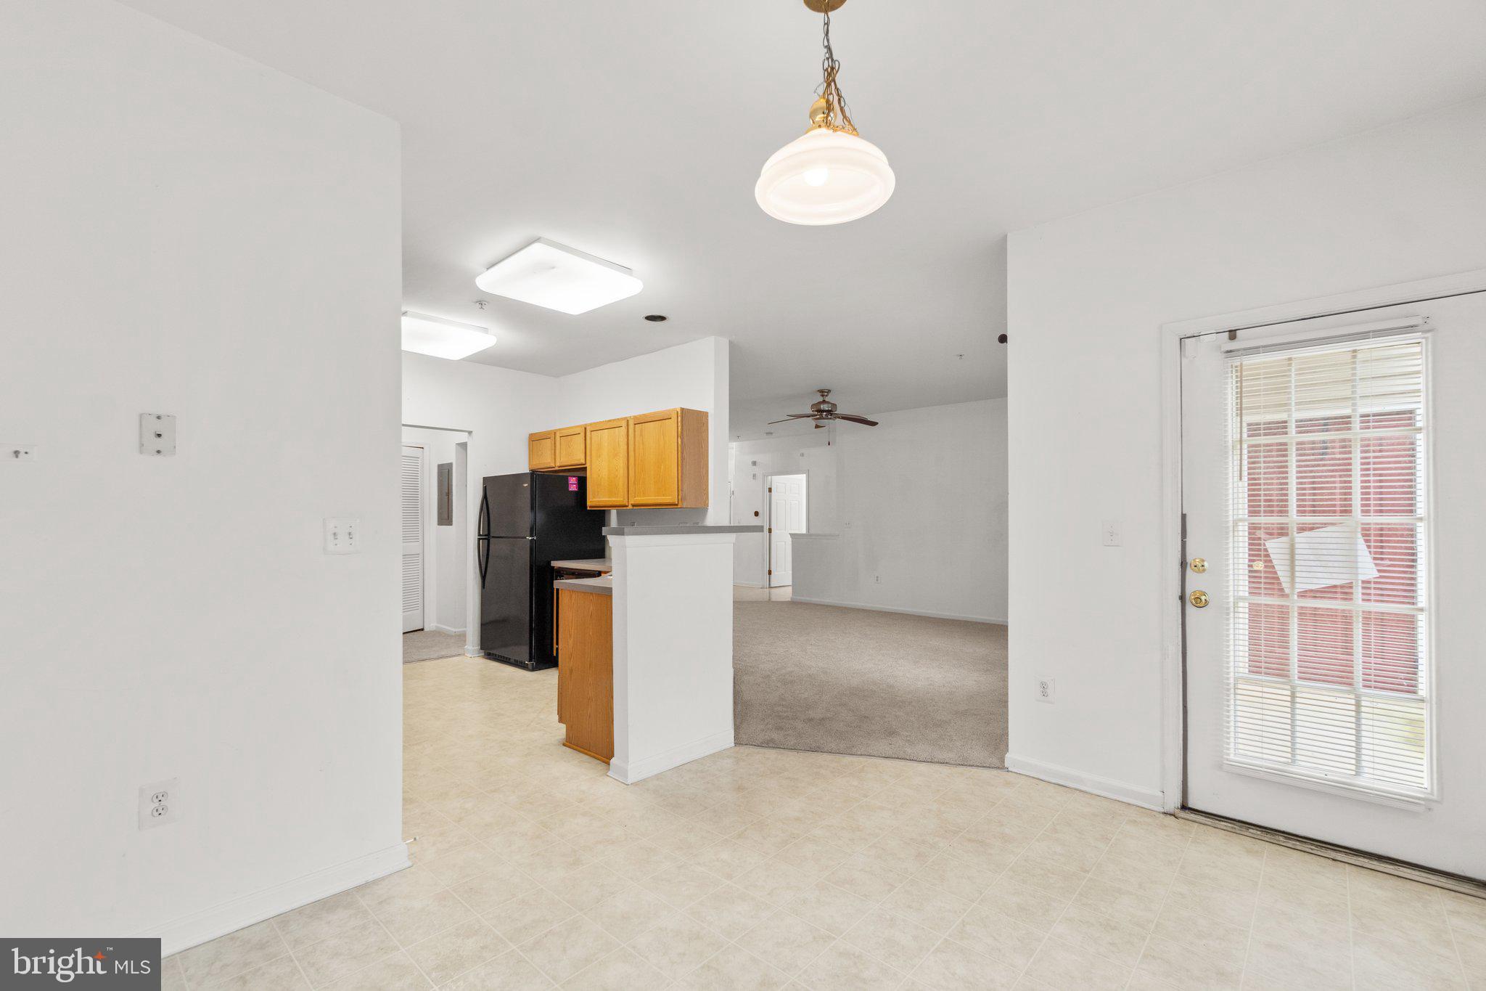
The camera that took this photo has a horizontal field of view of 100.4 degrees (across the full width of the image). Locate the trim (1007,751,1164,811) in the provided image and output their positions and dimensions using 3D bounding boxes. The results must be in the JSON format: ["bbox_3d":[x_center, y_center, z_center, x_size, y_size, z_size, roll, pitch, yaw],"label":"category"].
[{"bbox_3d":[1.566,1.331,2.890,0.660,0.086,0.016,-1,-2,41],"label":"trim"}]

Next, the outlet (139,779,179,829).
[{"bbox_3d":[-1.696,0.895,1.798,0.010,0.121,0.080,-1,-2,41],"label":"outlet"}]

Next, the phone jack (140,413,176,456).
[{"bbox_3d":[-1.710,-0.176,1.810,0.012,0.118,0.074,-1,-2,41],"label":"phone jack"}]

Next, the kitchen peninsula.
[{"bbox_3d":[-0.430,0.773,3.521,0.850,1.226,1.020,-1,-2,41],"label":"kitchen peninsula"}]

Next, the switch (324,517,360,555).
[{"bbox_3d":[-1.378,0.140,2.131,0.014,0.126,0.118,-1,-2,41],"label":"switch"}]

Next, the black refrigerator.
[{"bbox_3d":[-1.814,0.627,5.571,0.790,1.620,0.780,-1,-2,41],"label":"black refrigerator"}]

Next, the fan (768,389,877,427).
[{"bbox_3d":[0.952,-1.050,7.250,1.310,0.400,1.310,-1,-2,41],"label":"fan"}]

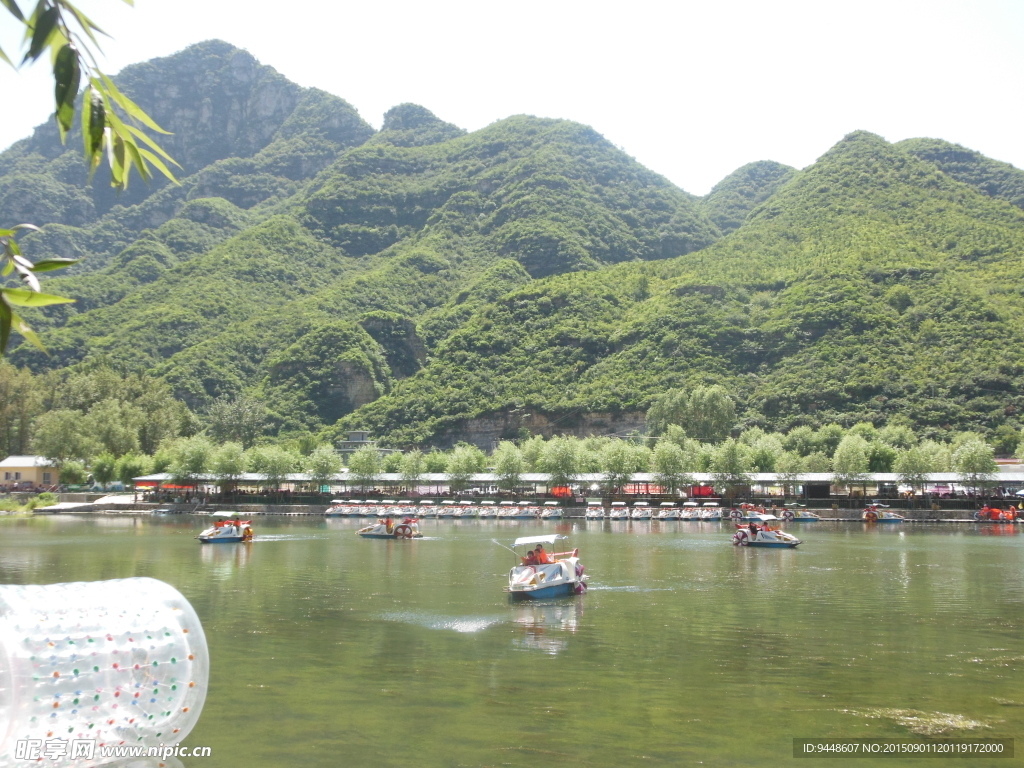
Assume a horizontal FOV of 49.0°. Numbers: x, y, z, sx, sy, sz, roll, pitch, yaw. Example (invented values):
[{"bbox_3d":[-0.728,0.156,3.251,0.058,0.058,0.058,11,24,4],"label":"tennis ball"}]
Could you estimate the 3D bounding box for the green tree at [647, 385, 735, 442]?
[{"bbox_3d":[27.300,8.904,171.920,13.460,17.730,10.100,0,-5,0],"label":"green tree"}]

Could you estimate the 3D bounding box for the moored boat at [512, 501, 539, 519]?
[{"bbox_3d":[1.359,11.889,105.348,1.600,1.700,3.300,-4,-7,38],"label":"moored boat"}]

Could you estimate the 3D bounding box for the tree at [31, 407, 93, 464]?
[{"bbox_3d":[-65.980,9.468,165.000,9.200,11.743,9.200,0,-5,0],"label":"tree"}]

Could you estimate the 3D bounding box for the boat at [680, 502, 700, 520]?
[{"bbox_3d":[17.527,12.610,111.000,1.800,1.720,3.700,-2,-5,18],"label":"boat"}]

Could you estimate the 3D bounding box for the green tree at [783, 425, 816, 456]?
[{"bbox_3d":[37.257,10.350,145.670,4.680,10.210,4.680,0,-5,0],"label":"green tree"}]

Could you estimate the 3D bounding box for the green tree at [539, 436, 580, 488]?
[{"bbox_3d":[5.162,9.336,122.162,4.580,7.260,4.350,0,-5,0],"label":"green tree"}]

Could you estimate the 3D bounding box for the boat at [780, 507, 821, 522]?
[{"bbox_3d":[29.202,13.021,113.781,3.700,1.900,1.750,-1,-5,10],"label":"boat"}]

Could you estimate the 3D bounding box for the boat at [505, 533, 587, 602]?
[{"bbox_3d":[0.944,4.689,29.087,1.600,1.650,3.400,-3,-6,25],"label":"boat"}]

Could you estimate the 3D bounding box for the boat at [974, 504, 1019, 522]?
[{"bbox_3d":[50.644,13.526,117.500,4.100,1.900,1.950,-1,-6,12],"label":"boat"}]

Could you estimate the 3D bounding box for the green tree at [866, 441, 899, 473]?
[{"bbox_3d":[46.144,10.337,140.000,3.985,6.601,3.985,0,-5,0],"label":"green tree"}]

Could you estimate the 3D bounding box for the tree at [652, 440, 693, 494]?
[{"bbox_3d":[18.133,9.773,127.000,4.519,6.779,4.519,0,-5,0],"label":"tree"}]

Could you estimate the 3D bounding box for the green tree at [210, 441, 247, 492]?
[{"bbox_3d":[-35.813,10.927,142.000,4.548,7.579,4.548,0,-5,0],"label":"green tree"}]

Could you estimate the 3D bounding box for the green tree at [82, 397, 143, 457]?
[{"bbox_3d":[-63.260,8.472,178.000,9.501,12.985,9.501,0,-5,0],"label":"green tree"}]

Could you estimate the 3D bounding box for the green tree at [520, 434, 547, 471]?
[{"bbox_3d":[2.429,9.547,127.000,4.200,7.683,4.200,0,-5,0],"label":"green tree"}]

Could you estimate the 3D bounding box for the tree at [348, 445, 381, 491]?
[{"bbox_3d":[-16.876,10.175,128.612,3.670,6.500,3.670,0,-5,0],"label":"tree"}]

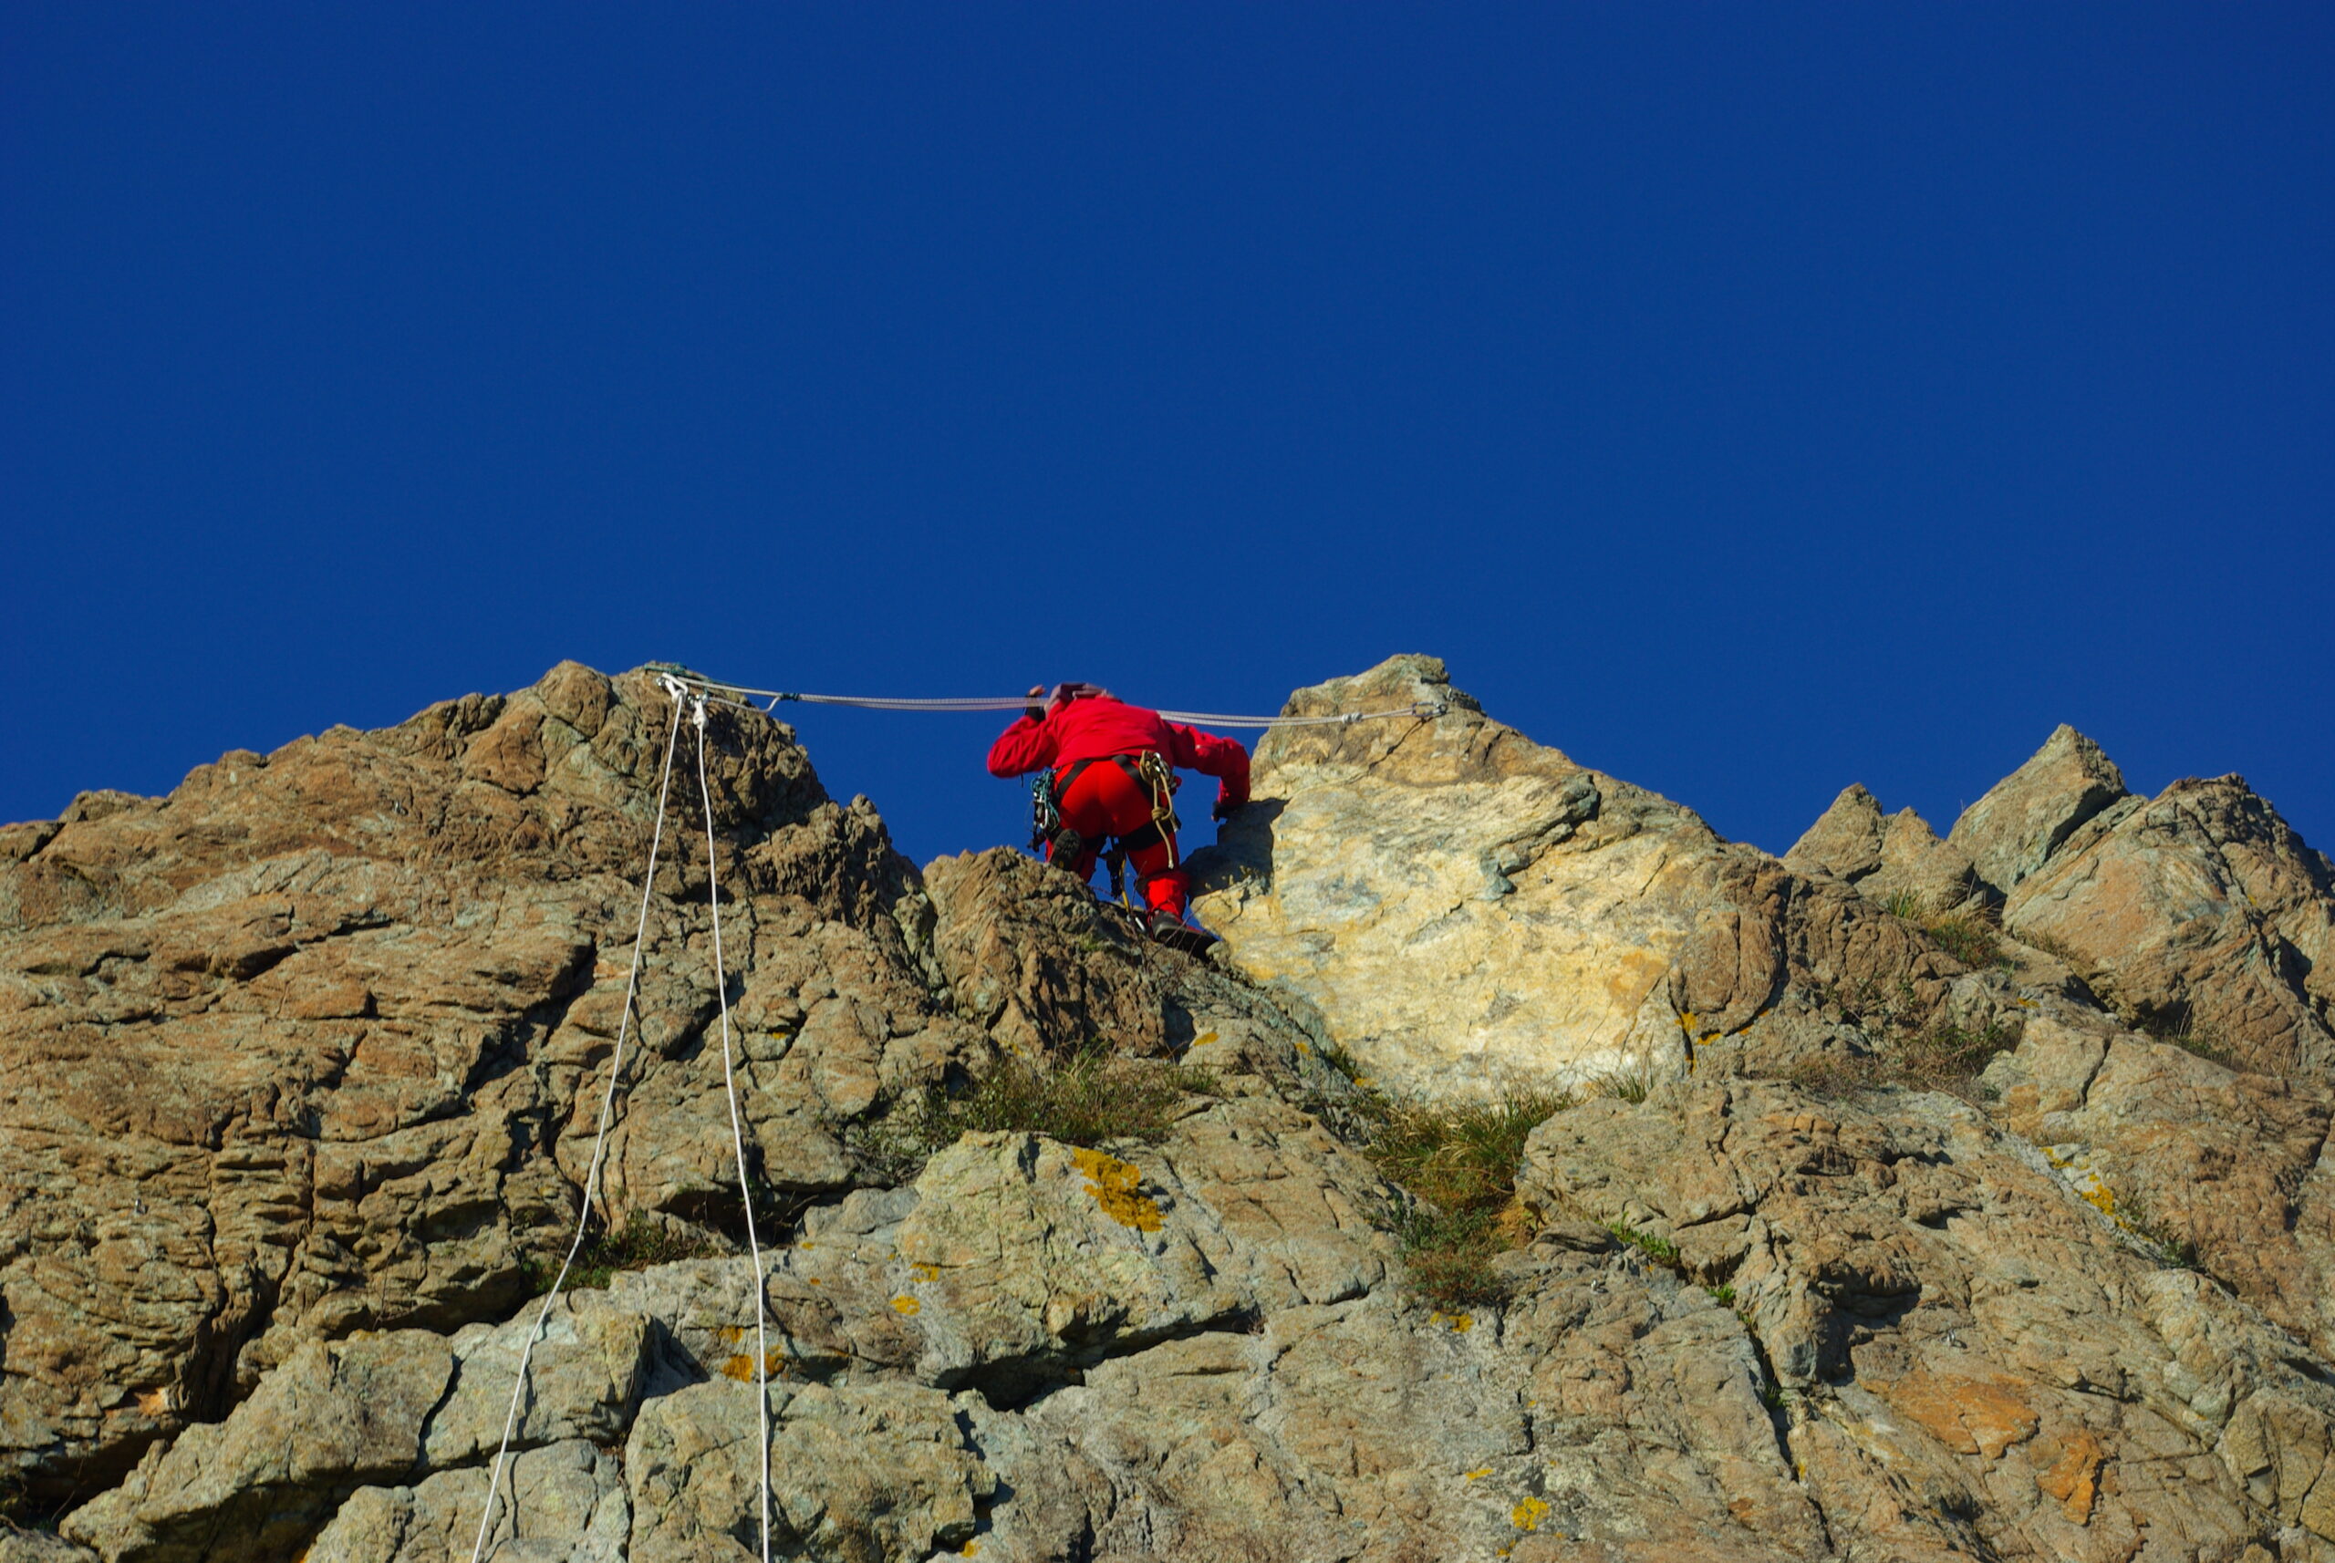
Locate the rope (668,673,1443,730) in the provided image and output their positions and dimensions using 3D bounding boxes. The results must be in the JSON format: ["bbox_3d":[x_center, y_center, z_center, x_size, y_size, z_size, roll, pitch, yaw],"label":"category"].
[{"bbox_3d":[-0.398,-0.289,19.200,2.800,0.200,0.250,0,-30,0],"label":"rope"}]

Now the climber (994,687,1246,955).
[{"bbox_3d":[-0.179,0.091,19.000,0.940,1.330,0.880,4,-30,-7],"label":"climber"}]

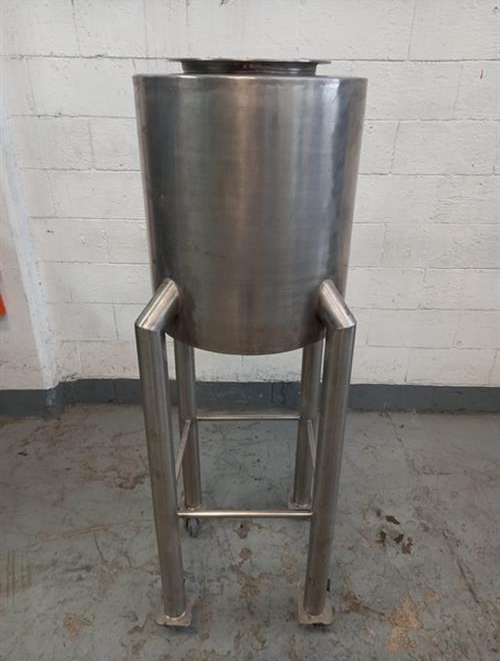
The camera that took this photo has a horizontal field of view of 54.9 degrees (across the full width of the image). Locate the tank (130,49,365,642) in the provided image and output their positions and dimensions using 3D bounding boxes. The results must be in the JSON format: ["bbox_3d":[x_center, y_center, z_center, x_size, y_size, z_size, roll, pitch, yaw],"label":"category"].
[{"bbox_3d":[-0.008,0.153,1.314,0.510,1.549,0.515,1,28,0],"label":"tank"}]

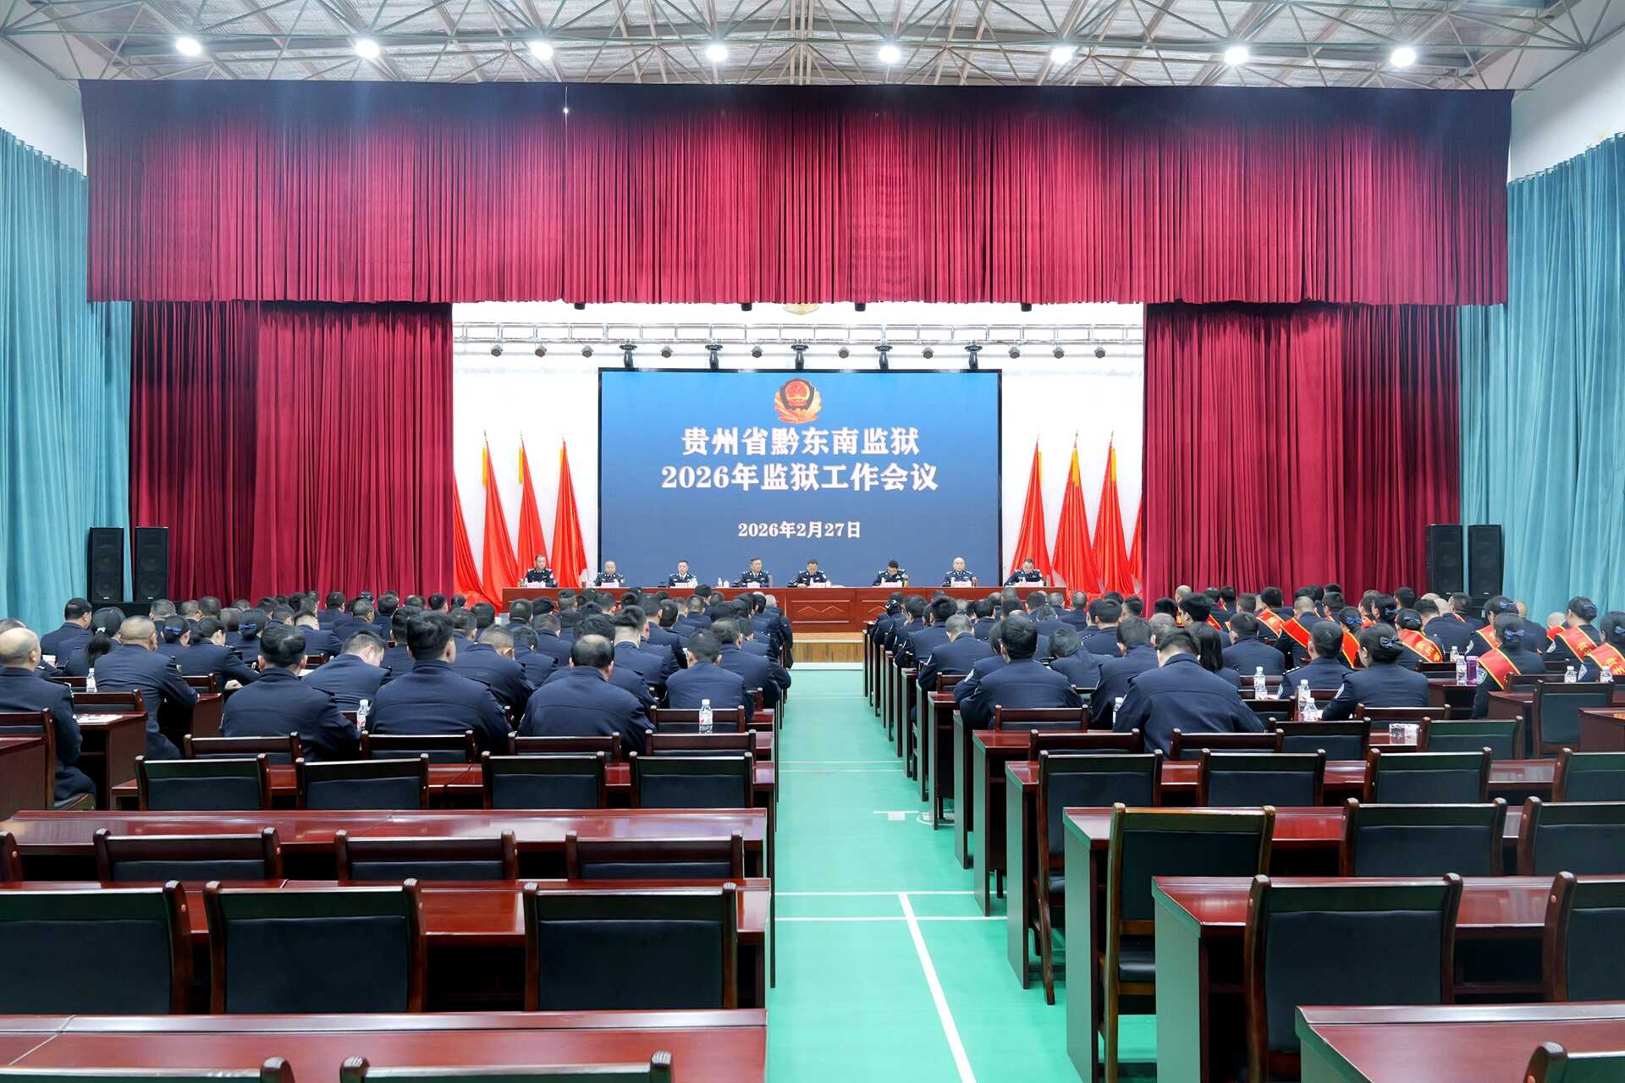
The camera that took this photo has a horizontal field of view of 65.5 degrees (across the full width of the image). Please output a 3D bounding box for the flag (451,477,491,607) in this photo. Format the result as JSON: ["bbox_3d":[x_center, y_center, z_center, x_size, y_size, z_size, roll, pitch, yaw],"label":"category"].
[{"bbox_3d":[-6.676,-0.354,24.300,0.900,3.250,0.500,0,-1,-1],"label":"flag"}]

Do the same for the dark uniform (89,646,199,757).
[{"bbox_3d":[-3.755,0.921,7.100,0.570,0.710,0.520,0,-1,-1],"label":"dark uniform"}]

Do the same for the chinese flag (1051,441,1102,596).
[{"bbox_3d":[5.090,-0.391,24.300,0.980,3.170,0.500,0,-1,-1],"label":"chinese flag"}]

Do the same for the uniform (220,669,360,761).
[{"bbox_3d":[-2.264,0.880,5.450,0.570,0.680,0.520,0,-1,-1],"label":"uniform"}]

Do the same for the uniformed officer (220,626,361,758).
[{"bbox_3d":[-2.120,0.995,5.280,0.570,1.290,0.700,0,-1,3],"label":"uniformed officer"}]

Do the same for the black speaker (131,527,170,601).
[{"bbox_3d":[-10.415,0.361,19.900,0.460,1.170,0.460,1,-1,-29],"label":"black speaker"}]

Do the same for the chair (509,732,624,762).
[{"bbox_3d":[-0.988,1.222,5.266,0.445,0.910,0.530,0,-1,-1],"label":"chair"}]

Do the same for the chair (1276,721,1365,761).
[{"bbox_3d":[2.152,1.213,5.610,0.455,0.920,0.530,0,-1,-1],"label":"chair"}]

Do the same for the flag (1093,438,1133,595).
[{"bbox_3d":[5.666,-0.275,23.800,0.789,3.420,0.500,0,-1,-1],"label":"flag"}]

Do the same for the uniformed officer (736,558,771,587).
[{"bbox_3d":[-1.026,0.945,22.186,0.580,1.310,0.720,0,-1,-1],"label":"uniformed officer"}]

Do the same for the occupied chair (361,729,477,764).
[{"bbox_3d":[-1.551,1.189,5.203,0.445,0.900,0.570,0,-1,-1],"label":"occupied chair"}]

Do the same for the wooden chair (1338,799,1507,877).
[{"bbox_3d":[1.744,1.190,3.819,0.445,0.910,0.530,0,-1,0],"label":"wooden chair"}]

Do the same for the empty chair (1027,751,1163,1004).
[{"bbox_3d":[1.010,1.180,4.702,0.445,0.900,0.570,0,-1,-1],"label":"empty chair"}]

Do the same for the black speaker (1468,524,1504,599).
[{"bbox_3d":[10.020,0.320,18.800,0.450,1.130,0.460,-1,-1,32],"label":"black speaker"}]

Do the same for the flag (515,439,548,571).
[{"bbox_3d":[-5.353,-0.332,24.500,0.780,3.300,0.450,0,-1,-1],"label":"flag"}]

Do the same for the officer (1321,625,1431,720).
[{"bbox_3d":[2.947,1.085,6.612,0.550,1.280,0.720,0,-1,-1],"label":"officer"}]

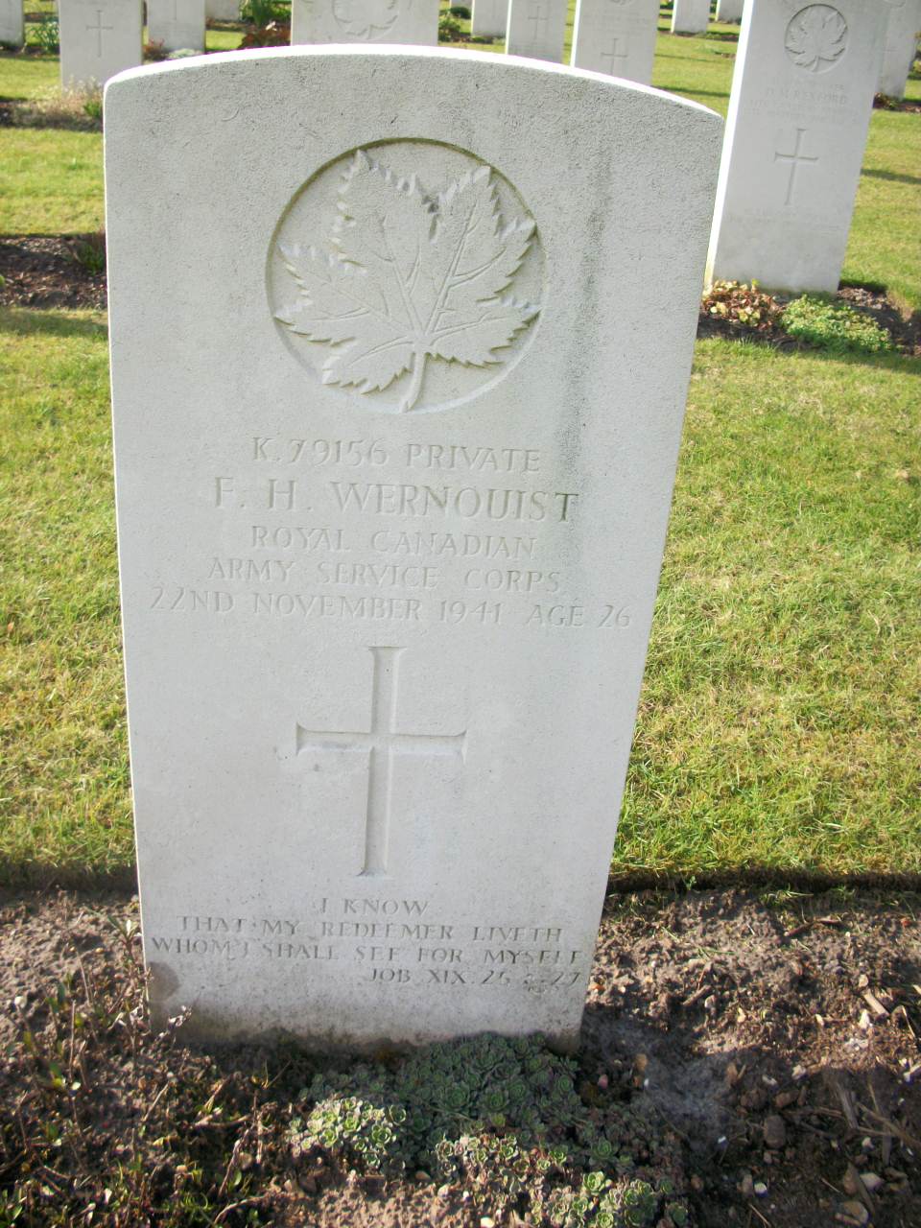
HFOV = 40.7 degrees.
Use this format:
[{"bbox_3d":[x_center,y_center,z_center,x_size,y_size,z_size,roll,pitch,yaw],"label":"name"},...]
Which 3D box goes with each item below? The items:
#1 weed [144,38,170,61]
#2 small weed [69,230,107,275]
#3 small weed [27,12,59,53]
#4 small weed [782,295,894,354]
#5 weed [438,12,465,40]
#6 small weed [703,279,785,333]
[{"bbox_3d":[-1.875,-3.448,7.596,0.180,0.140,0.160,3,27,-3],"label":"weed"},{"bbox_3d":[-0.940,-0.930,3.197,0.140,0.105,0.130,3,27,-3],"label":"small weed"},{"bbox_3d":[-2.576,-3.637,7.761,0.270,0.230,0.240,3,27,-3],"label":"small weed"},{"bbox_3d":[0.960,-0.738,3.156,0.300,0.088,0.250,3,27,-3],"label":"small weed"},{"bbox_3d":[-0.119,-4.699,9.945,0.260,0.200,0.230,3,27,-3],"label":"weed"},{"bbox_3d":[0.718,-0.789,3.186,0.235,0.095,0.220,3,27,-3],"label":"small weed"}]

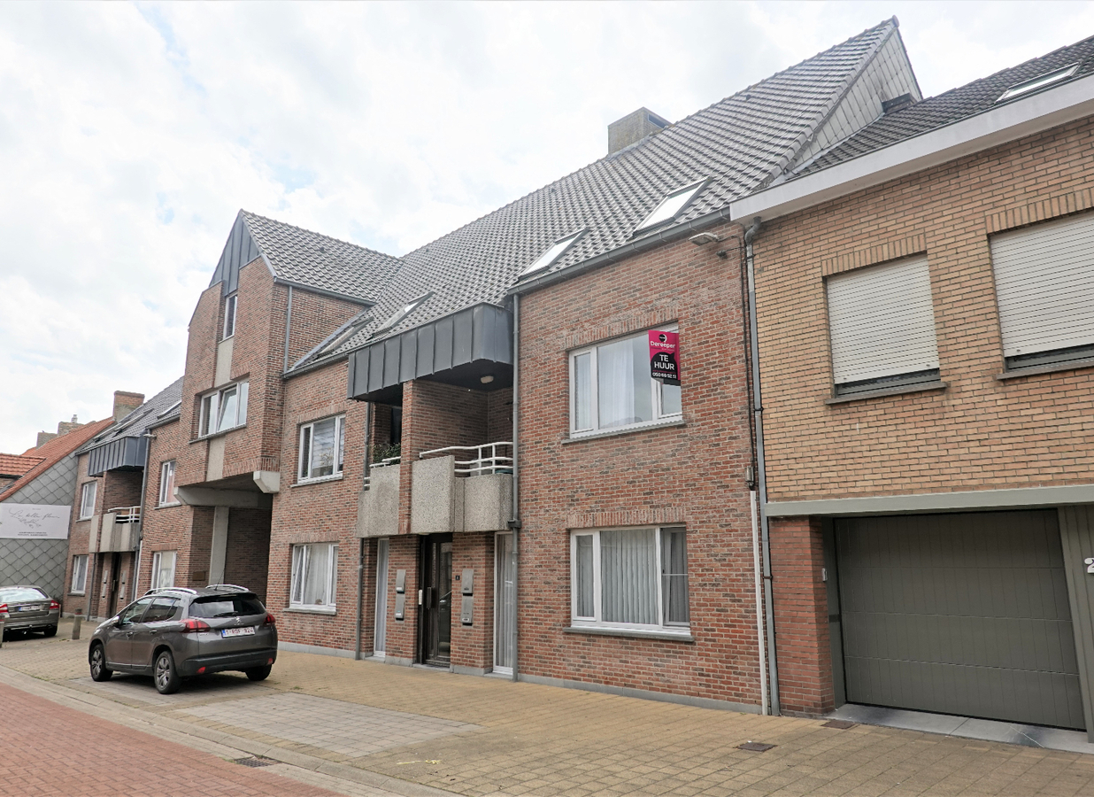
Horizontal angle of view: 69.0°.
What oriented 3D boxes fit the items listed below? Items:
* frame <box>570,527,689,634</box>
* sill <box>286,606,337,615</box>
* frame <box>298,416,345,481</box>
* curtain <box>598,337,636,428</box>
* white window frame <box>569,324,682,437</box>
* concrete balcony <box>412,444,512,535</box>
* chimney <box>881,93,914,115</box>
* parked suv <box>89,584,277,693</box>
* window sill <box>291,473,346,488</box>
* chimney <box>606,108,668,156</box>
[{"bbox_3d":[1.183,2.594,11.499,0.080,1.461,2.243,11,-17,-44],"label":"frame"},{"bbox_3d":[-5.173,4.667,17.466,0.160,0.060,2.293,11,-17,-44],"label":"sill"},{"bbox_3d":[-5.116,1.195,18.258,0.080,1.426,2.203,11,-17,-44],"label":"frame"},{"bbox_3d":[1.090,-0.217,12.412,0.100,1.396,0.738,11,-17,-44],"label":"curtain"},{"bbox_3d":[1.184,-0.203,12.066,0.080,1.446,2.223,11,-17,-44],"label":"white window frame"},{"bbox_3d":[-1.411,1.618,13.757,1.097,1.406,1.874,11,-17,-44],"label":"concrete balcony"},{"bbox_3d":[6.950,-5.692,15.639,0.449,0.399,0.528,11,-17,-44],"label":"chimney"},{"bbox_3d":[-6.290,4.040,13.712,4.160,1.550,1.770,-11,-16,40],"label":"parked suv"},{"bbox_3d":[-5.206,1.914,18.060,0.160,0.060,2.333,11,-17,-44],"label":"window sill"},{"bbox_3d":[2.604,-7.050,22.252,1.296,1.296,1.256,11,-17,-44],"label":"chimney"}]

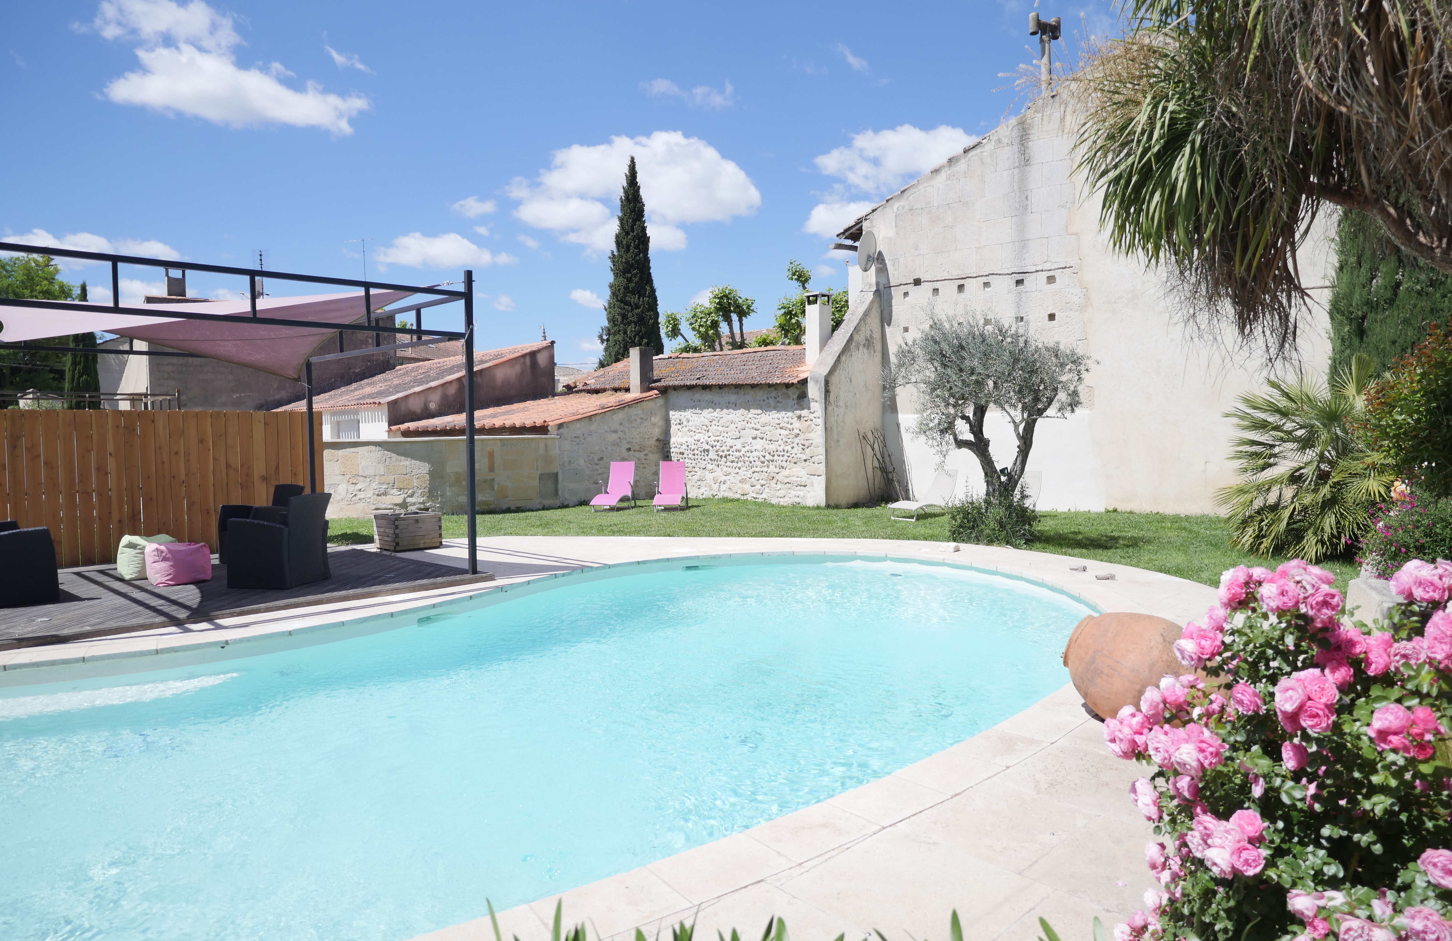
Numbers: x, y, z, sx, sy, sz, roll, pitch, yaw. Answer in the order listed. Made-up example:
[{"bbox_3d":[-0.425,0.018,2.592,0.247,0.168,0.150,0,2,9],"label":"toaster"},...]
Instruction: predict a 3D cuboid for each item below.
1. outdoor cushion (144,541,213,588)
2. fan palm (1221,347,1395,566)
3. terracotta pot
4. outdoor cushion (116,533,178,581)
[{"bbox_3d":[-5.205,0.880,8.780,0.420,0.390,0.430,0,3,32],"label":"outdoor cushion"},{"bbox_3d":[6.519,-0.189,10.259,2.100,2.150,2.050,0,2,28],"label":"fan palm"},{"bbox_3d":[1.866,0.922,4.100,0.535,0.535,0.660,-3,25,-46],"label":"terracotta pot"},{"bbox_3d":[-5.715,0.866,9.110,0.420,0.410,0.430,0,3,32],"label":"outdoor cushion"}]

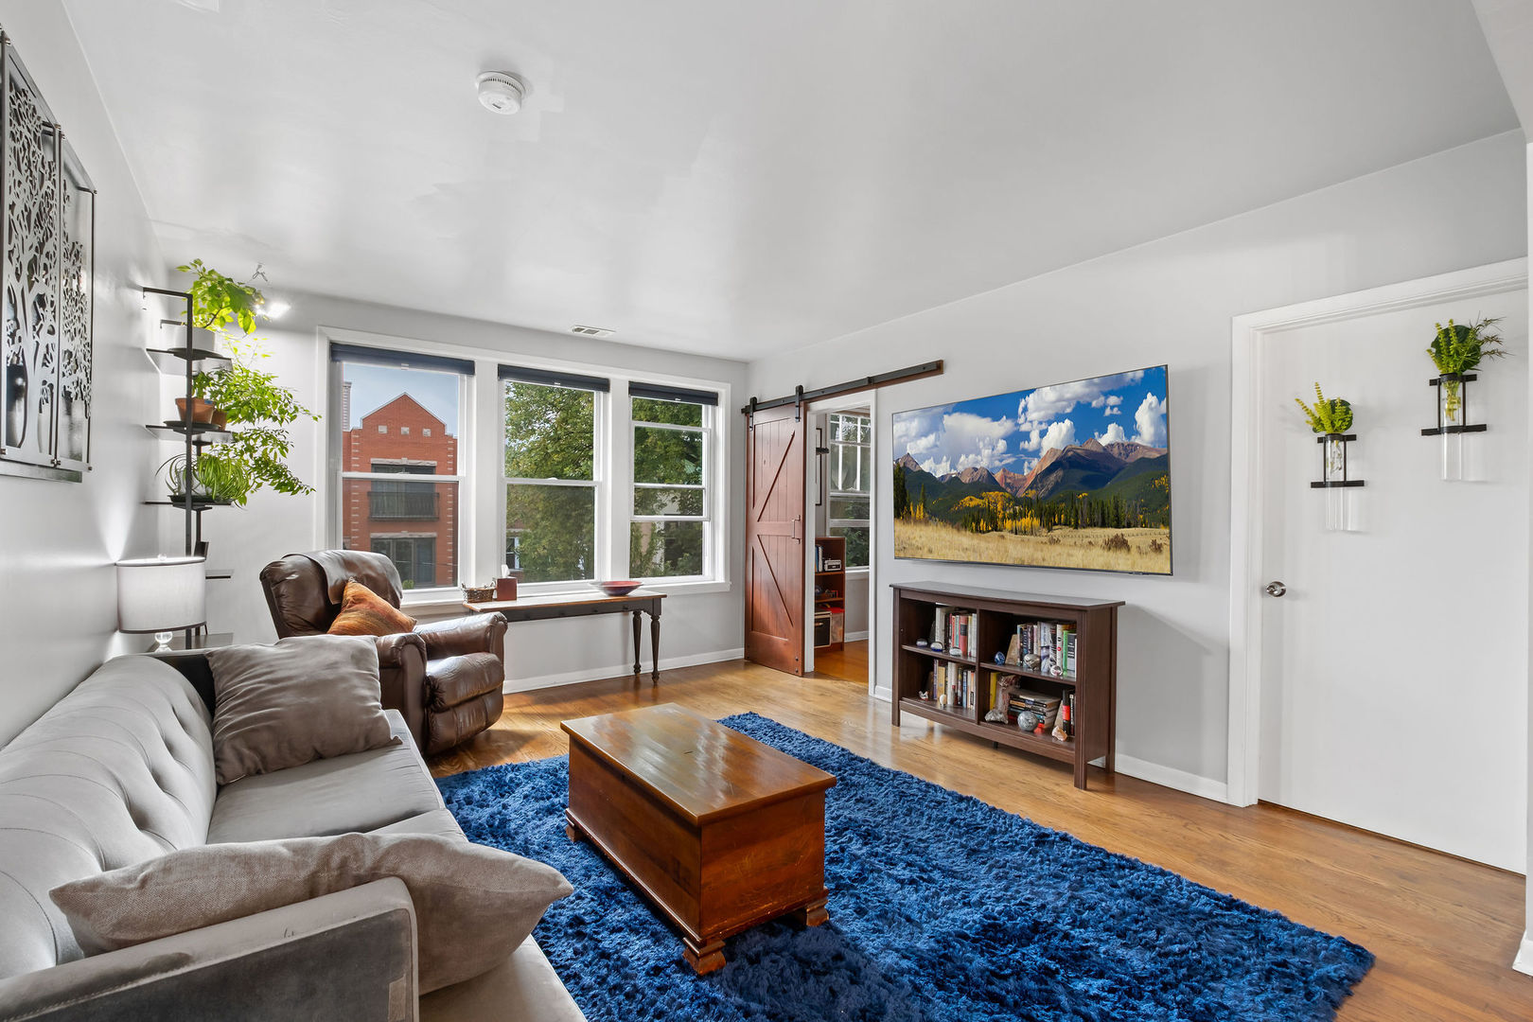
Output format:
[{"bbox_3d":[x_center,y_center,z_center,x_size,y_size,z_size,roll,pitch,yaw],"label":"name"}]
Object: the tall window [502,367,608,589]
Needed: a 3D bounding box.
[{"bbox_3d":[-1.534,-0.220,4.949,0.774,1.553,0.110,0,0,-37],"label":"tall window"}]

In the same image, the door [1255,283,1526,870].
[{"bbox_3d":[2.400,0.243,2.648,0.055,2.030,0.812,0,0,-37],"label":"door"}]

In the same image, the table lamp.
[{"bbox_3d":[-2.181,0.391,2.456,0.242,0.470,0.242,1,0,-36],"label":"table lamp"}]

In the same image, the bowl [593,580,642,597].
[{"bbox_3d":[-1.085,0.586,4.973,0.355,0.085,0.355,0,0,0],"label":"bowl"}]

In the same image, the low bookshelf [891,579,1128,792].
[{"bbox_3d":[1.215,0.856,3.651,0.330,0.830,1.210,0,0,-37],"label":"low bookshelf"}]

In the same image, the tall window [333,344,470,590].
[{"bbox_3d":[-2.308,-0.230,4.363,0.810,1.540,0.080,1,0,-36],"label":"tall window"}]

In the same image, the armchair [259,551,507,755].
[{"bbox_3d":[-1.998,0.737,3.677,0.890,1.030,0.870,0,0,10],"label":"armchair"}]

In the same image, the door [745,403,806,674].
[{"bbox_3d":[0.053,0.221,5.524,0.040,2.090,0.780,1,0,-36],"label":"door"}]

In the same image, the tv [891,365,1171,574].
[{"bbox_3d":[1.353,-0.172,3.788,0.045,0.957,1.674,-1,0,-36],"label":"tv"}]

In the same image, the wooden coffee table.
[{"bbox_3d":[-0.289,1.036,2.368,0.487,0.427,1.030,0,0,-37],"label":"wooden coffee table"}]

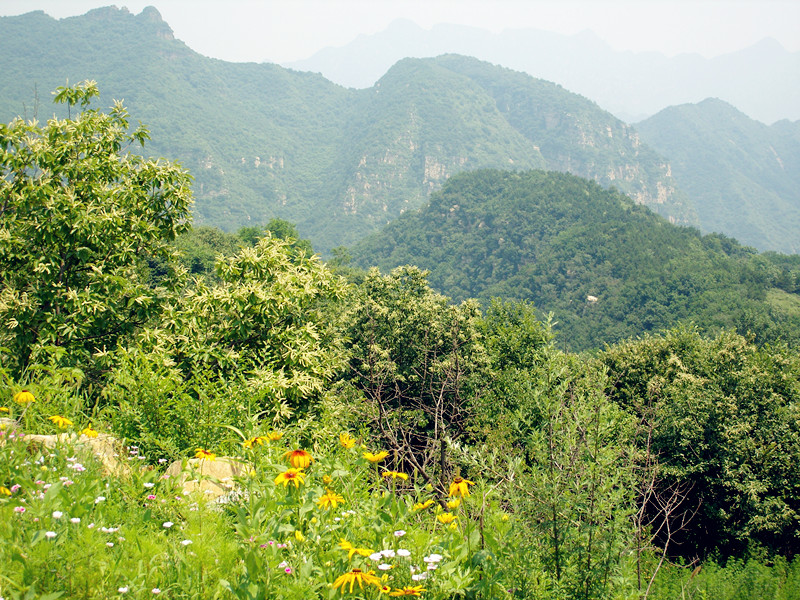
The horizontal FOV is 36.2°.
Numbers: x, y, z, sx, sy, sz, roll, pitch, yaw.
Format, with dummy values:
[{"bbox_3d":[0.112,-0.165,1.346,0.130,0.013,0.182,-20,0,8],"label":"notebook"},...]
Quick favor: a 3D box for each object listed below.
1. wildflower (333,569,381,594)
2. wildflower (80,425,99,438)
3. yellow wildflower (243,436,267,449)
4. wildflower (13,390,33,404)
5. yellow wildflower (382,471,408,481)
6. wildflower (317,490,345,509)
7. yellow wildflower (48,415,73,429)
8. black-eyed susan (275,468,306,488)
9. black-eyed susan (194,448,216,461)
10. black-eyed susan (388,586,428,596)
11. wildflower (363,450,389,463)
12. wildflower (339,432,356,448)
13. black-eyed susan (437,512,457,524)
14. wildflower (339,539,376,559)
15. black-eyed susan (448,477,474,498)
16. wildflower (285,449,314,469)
[{"bbox_3d":[-0.085,0.552,2.400,0.094,0.038,0.094,0,4,-2],"label":"wildflower"},{"bbox_3d":[-1.103,0.467,4.350,0.063,0.042,0.063,0,3,0],"label":"wildflower"},{"bbox_3d":[-0.470,0.465,4.000,0.085,0.030,0.085,0,4,-7],"label":"yellow wildflower"},{"bbox_3d":[-1.399,0.364,4.550,0.078,0.042,0.078,0,3,0],"label":"wildflower"},{"bbox_3d":[-0.013,0.517,3.600,0.076,0.024,0.076,0,3,0],"label":"yellow wildflower"},{"bbox_3d":[-0.193,0.554,3.400,0.080,0.032,0.080,0,12,-3],"label":"wildflower"},{"bbox_3d":[-1.164,0.418,4.200,0.080,0.035,0.080,0,3,0],"label":"yellow wildflower"},{"bbox_3d":[-0.286,0.466,3.200,0.082,0.035,0.082,0,19,-5],"label":"black-eyed susan"},{"bbox_3d":[-0.715,0.569,4.500,0.080,0.030,0.080,7,11,-10],"label":"black-eyed susan"},{"bbox_3d":[0.015,0.595,2.500,0.080,0.018,0.080,0,4,0],"label":"black-eyed susan"},{"bbox_3d":[-0.073,0.466,3.650,0.078,0.030,0.078,0,3,0],"label":"wildflower"},{"bbox_3d":[-0.168,0.453,3.950,0.066,0.042,0.066,28,15,0],"label":"wildflower"},{"bbox_3d":[0.140,0.642,3.600,0.065,0.030,0.065,0,4,2],"label":"black-eyed susan"},{"bbox_3d":[-0.093,0.540,2.650,0.076,0.036,0.076,0,3,0],"label":"wildflower"},{"bbox_3d":[0.171,0.520,3.400,0.070,0.052,0.070,0,3,0],"label":"black-eyed susan"},{"bbox_3d":[-0.274,0.427,3.300,0.082,0.045,0.082,0,12,-5],"label":"wildflower"}]

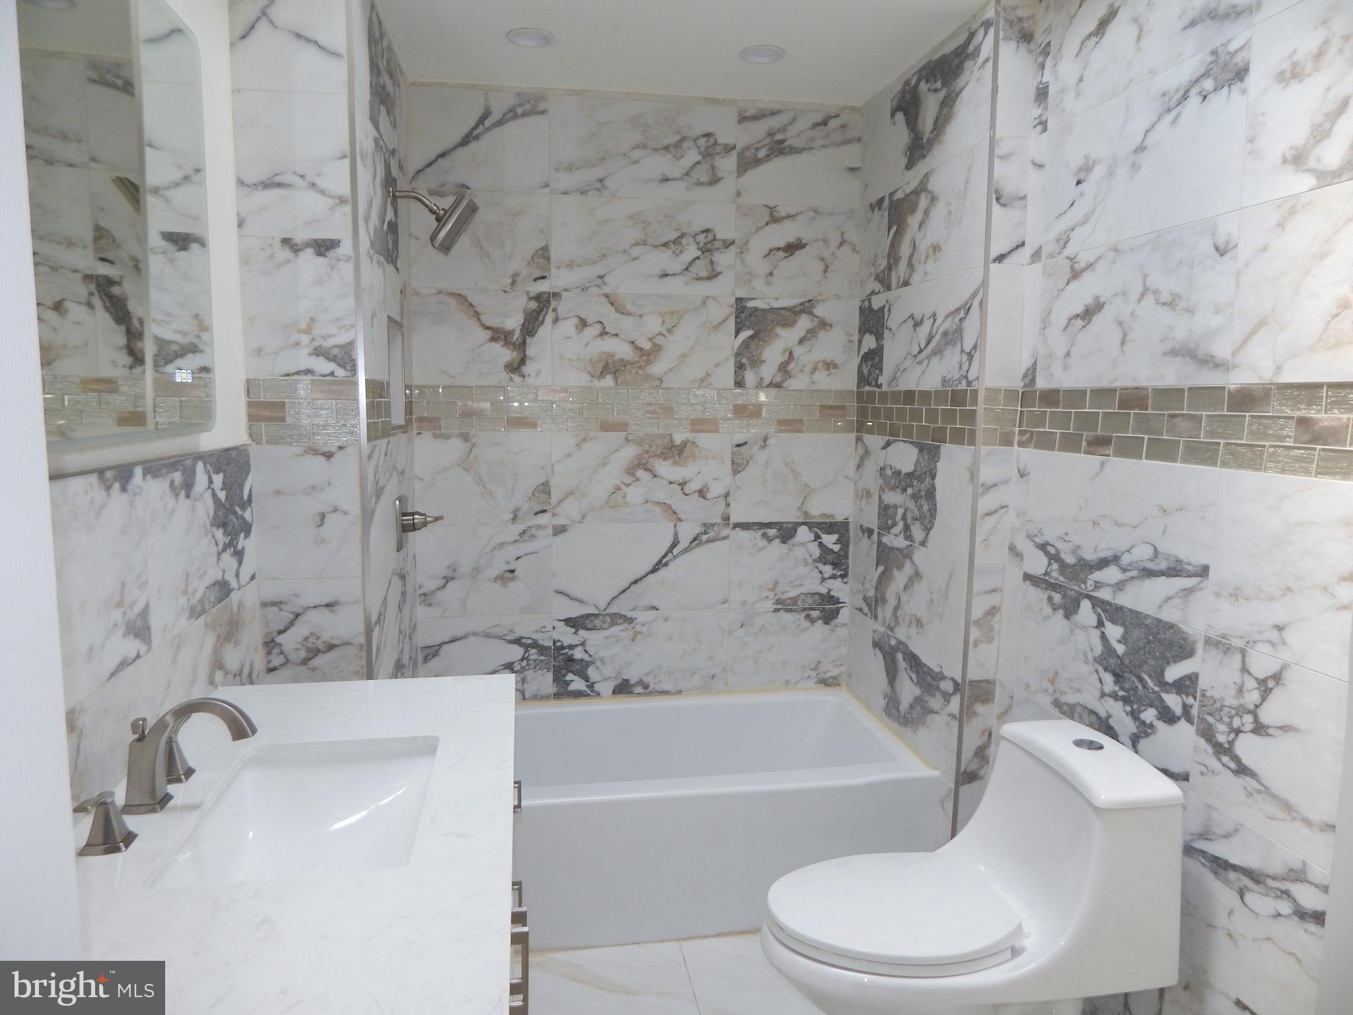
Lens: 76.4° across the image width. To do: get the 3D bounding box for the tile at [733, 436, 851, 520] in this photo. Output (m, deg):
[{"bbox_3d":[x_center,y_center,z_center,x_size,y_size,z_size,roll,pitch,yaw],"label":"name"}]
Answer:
[{"bbox_3d":[0.404,-0.102,2.994,0.441,0.305,0.010,-1,7,-10],"label":"tile"}]

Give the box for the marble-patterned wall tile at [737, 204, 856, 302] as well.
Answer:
[{"bbox_3d":[0.410,-0.849,2.878,0.428,0.296,0.010,-1,7,-10],"label":"marble-patterned wall tile"}]

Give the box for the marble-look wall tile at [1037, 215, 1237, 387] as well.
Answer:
[{"bbox_3d":[0.936,-0.406,1.807,0.010,0.298,0.585,-1,7,-10],"label":"marble-look wall tile"}]

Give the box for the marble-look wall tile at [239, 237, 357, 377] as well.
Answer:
[{"bbox_3d":[-0.831,-0.440,1.900,0.236,0.305,0.010,0,7,-8],"label":"marble-look wall tile"}]

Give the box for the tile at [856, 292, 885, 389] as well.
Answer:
[{"bbox_3d":[0.644,-0.538,2.836,0.010,0.298,0.226,-1,7,-10],"label":"tile"}]

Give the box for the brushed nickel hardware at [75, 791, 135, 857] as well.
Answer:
[{"bbox_3d":[-0.732,0.400,1.087,0.055,0.084,0.106,-1,7,-10],"label":"brushed nickel hardware"}]

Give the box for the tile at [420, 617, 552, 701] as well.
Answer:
[{"bbox_3d":[-0.635,0.513,2.905,0.436,0.300,0.012,-1,7,-8],"label":"tile"}]

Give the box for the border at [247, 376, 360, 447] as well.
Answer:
[{"bbox_3d":[-0.835,-0.213,1.935,0.232,0.151,0.010,-1,7,-10],"label":"border"}]

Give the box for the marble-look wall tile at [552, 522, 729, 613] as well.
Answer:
[{"bbox_3d":[-0.116,0.206,2.952,0.609,0.305,0.010,0,7,-8],"label":"marble-look wall tile"}]

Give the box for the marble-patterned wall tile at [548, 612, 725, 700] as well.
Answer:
[{"bbox_3d":[-0.118,0.508,2.982,0.605,0.300,0.012,-1,7,-8],"label":"marble-patterned wall tile"}]

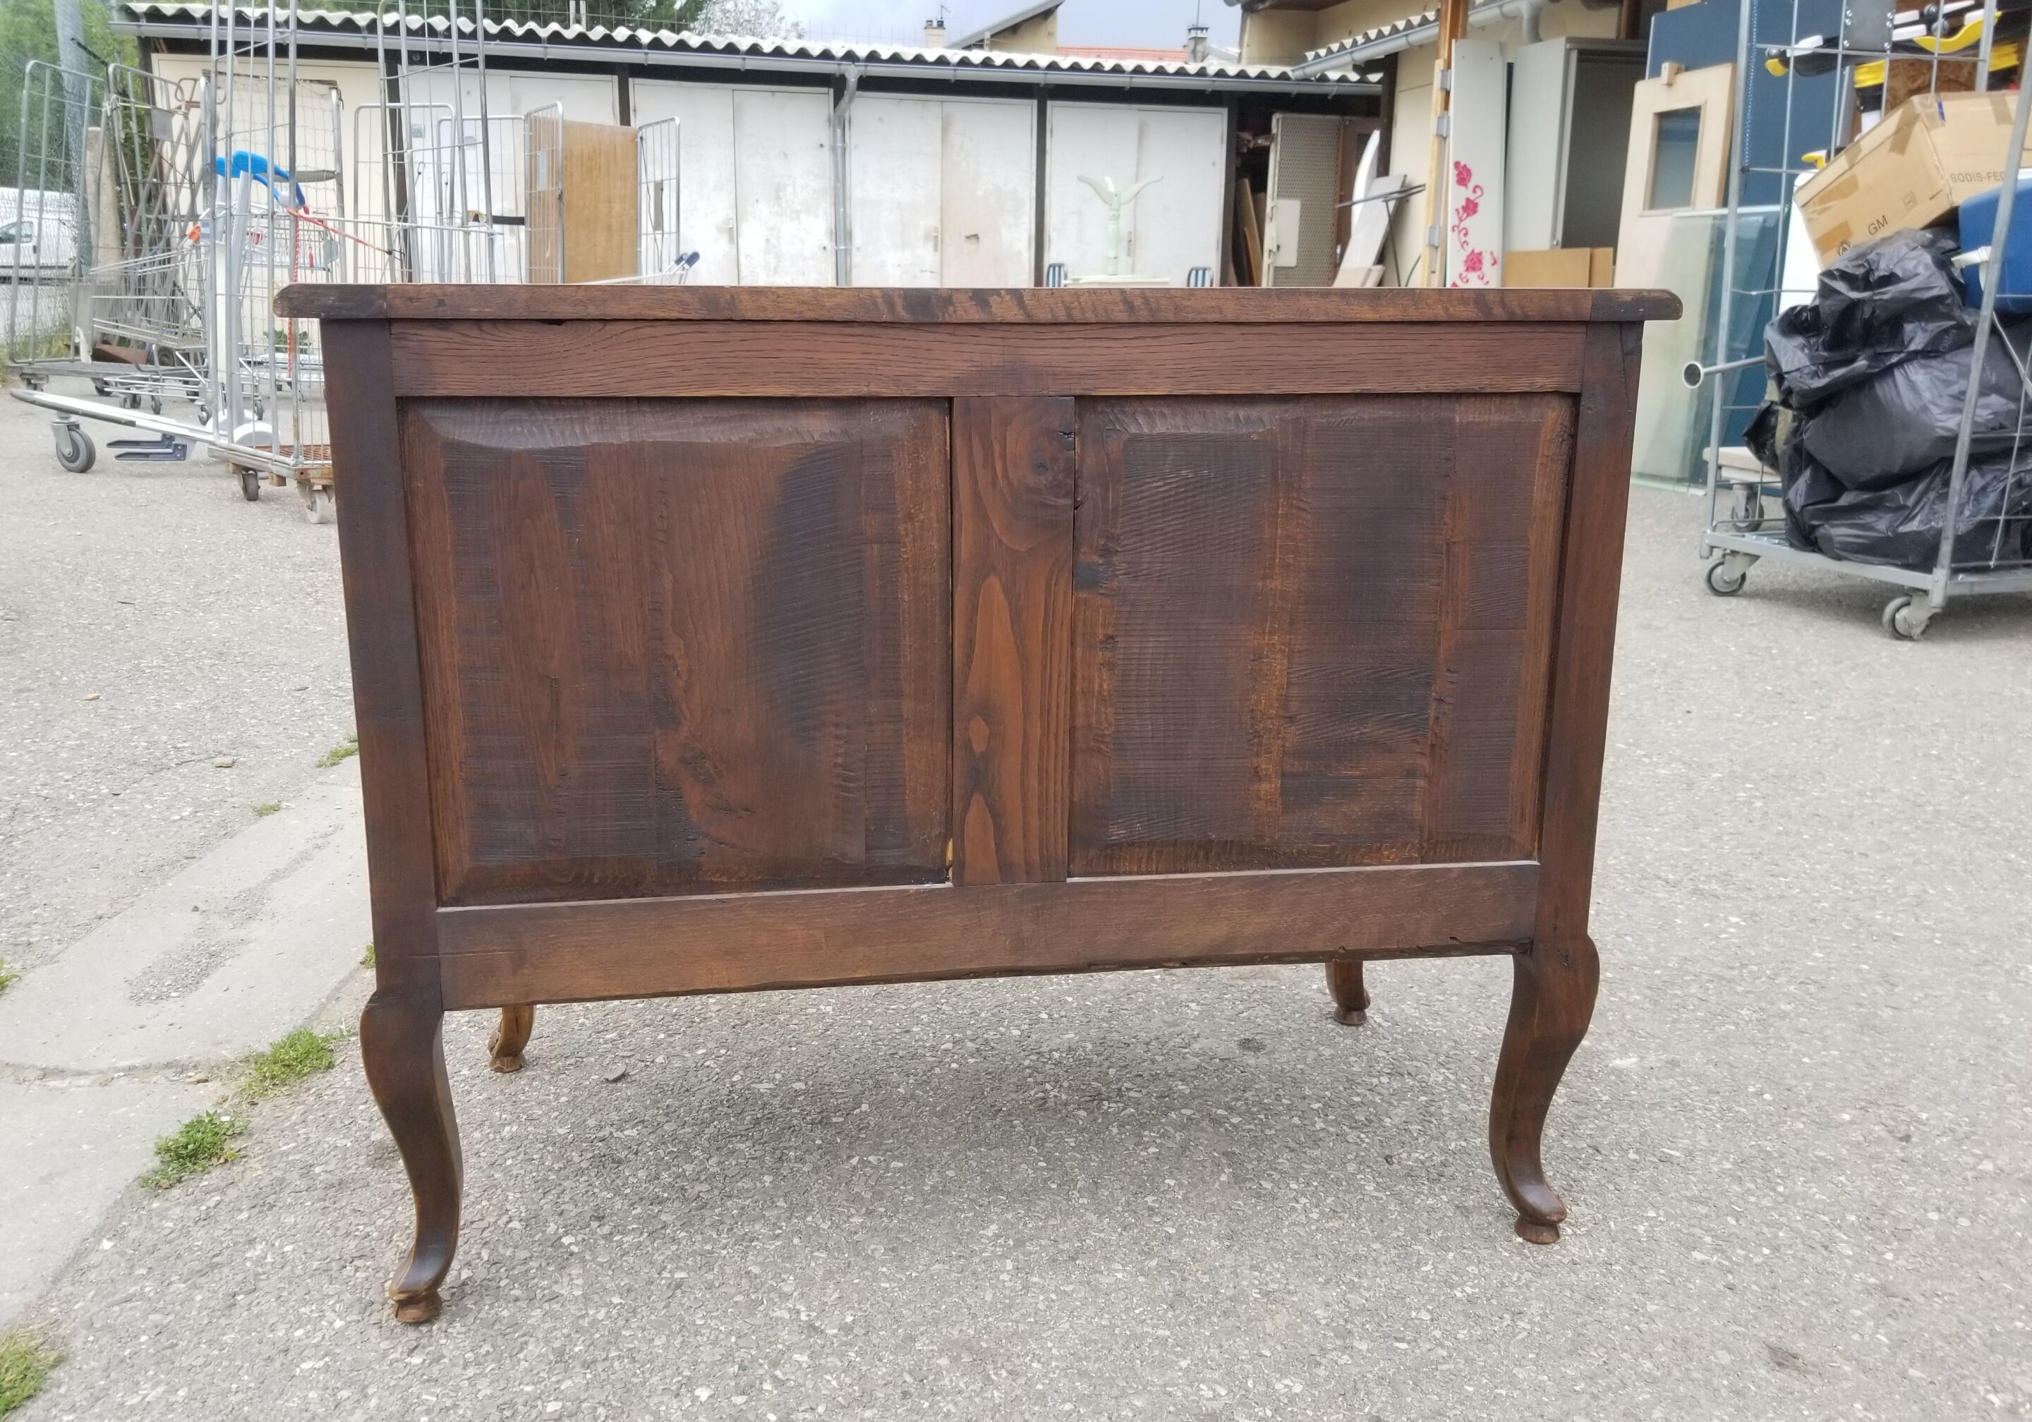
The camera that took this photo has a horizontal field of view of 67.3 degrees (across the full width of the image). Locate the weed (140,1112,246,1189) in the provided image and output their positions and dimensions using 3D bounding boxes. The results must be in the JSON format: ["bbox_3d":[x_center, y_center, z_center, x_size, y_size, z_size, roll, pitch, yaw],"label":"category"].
[{"bbox_3d":[-0.852,0.457,1.580,0.080,0.040,0.110,2,15,7],"label":"weed"}]

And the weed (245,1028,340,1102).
[{"bbox_3d":[-0.832,0.409,1.755,0.085,0.040,0.115,2,15,7],"label":"weed"}]

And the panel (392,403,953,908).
[{"bbox_3d":[-0.262,-0.047,1.243,0.424,0.412,0.025,-2,16,-7],"label":"panel"}]

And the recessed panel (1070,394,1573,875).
[{"bbox_3d":[0.255,-0.062,1.310,0.427,0.412,0.025,-2,16,-7],"label":"recessed panel"}]

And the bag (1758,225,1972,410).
[{"bbox_3d":[2.235,-1.025,3.980,0.520,0.450,0.480,9,18,29],"label":"bag"}]

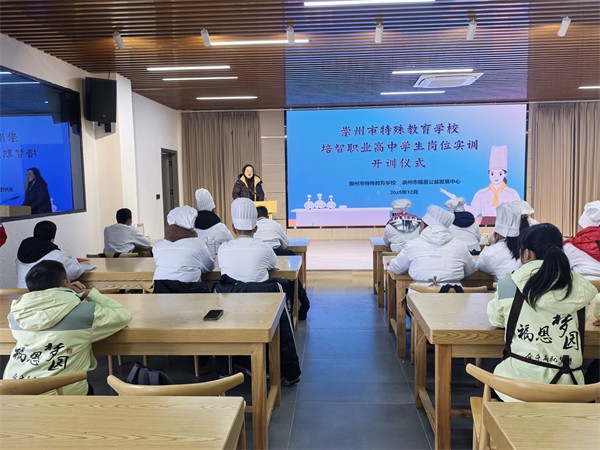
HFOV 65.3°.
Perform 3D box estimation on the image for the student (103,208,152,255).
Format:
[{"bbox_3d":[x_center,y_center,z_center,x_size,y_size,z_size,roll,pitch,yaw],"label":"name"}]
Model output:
[{"bbox_3d":[-2.038,0.422,5.649,0.520,1.230,0.750,0,6,12],"label":"student"}]

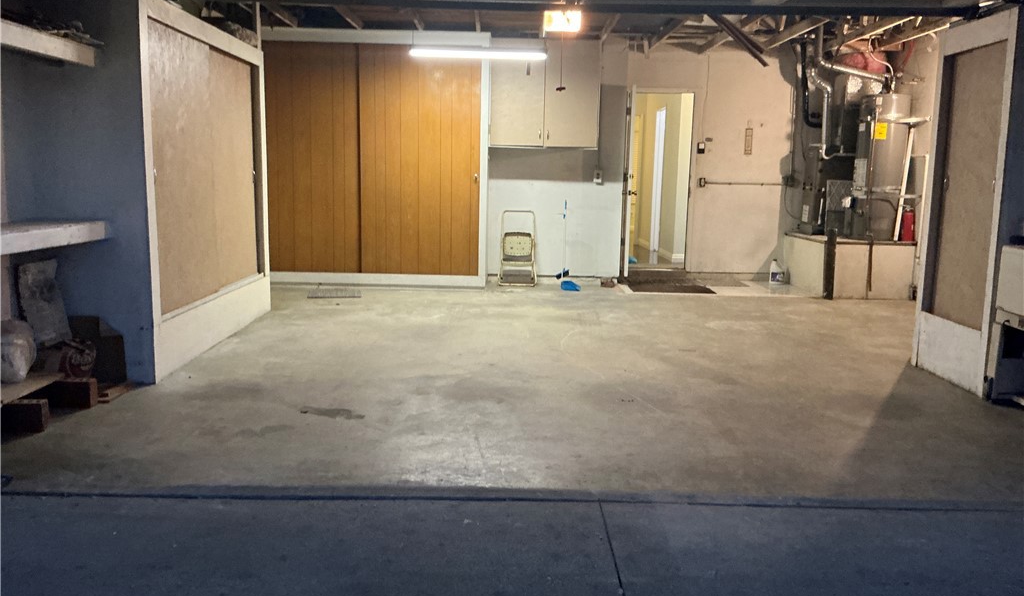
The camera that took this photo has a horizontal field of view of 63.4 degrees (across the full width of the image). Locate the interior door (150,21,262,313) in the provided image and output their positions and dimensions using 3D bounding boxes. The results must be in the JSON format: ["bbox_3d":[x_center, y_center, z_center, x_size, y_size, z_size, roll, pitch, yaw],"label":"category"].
[{"bbox_3d":[-2.013,-0.855,5.576,0.050,1.640,1.870,1,9,0],"label":"interior door"}]

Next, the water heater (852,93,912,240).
[{"bbox_3d":[3.837,-1.358,8.686,0.530,1.490,0.530,1,9,0],"label":"water heater"}]

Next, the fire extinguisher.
[{"bbox_3d":[4.043,-0.755,8.497,0.140,0.360,0.130,1,9,0],"label":"fire extinguisher"}]

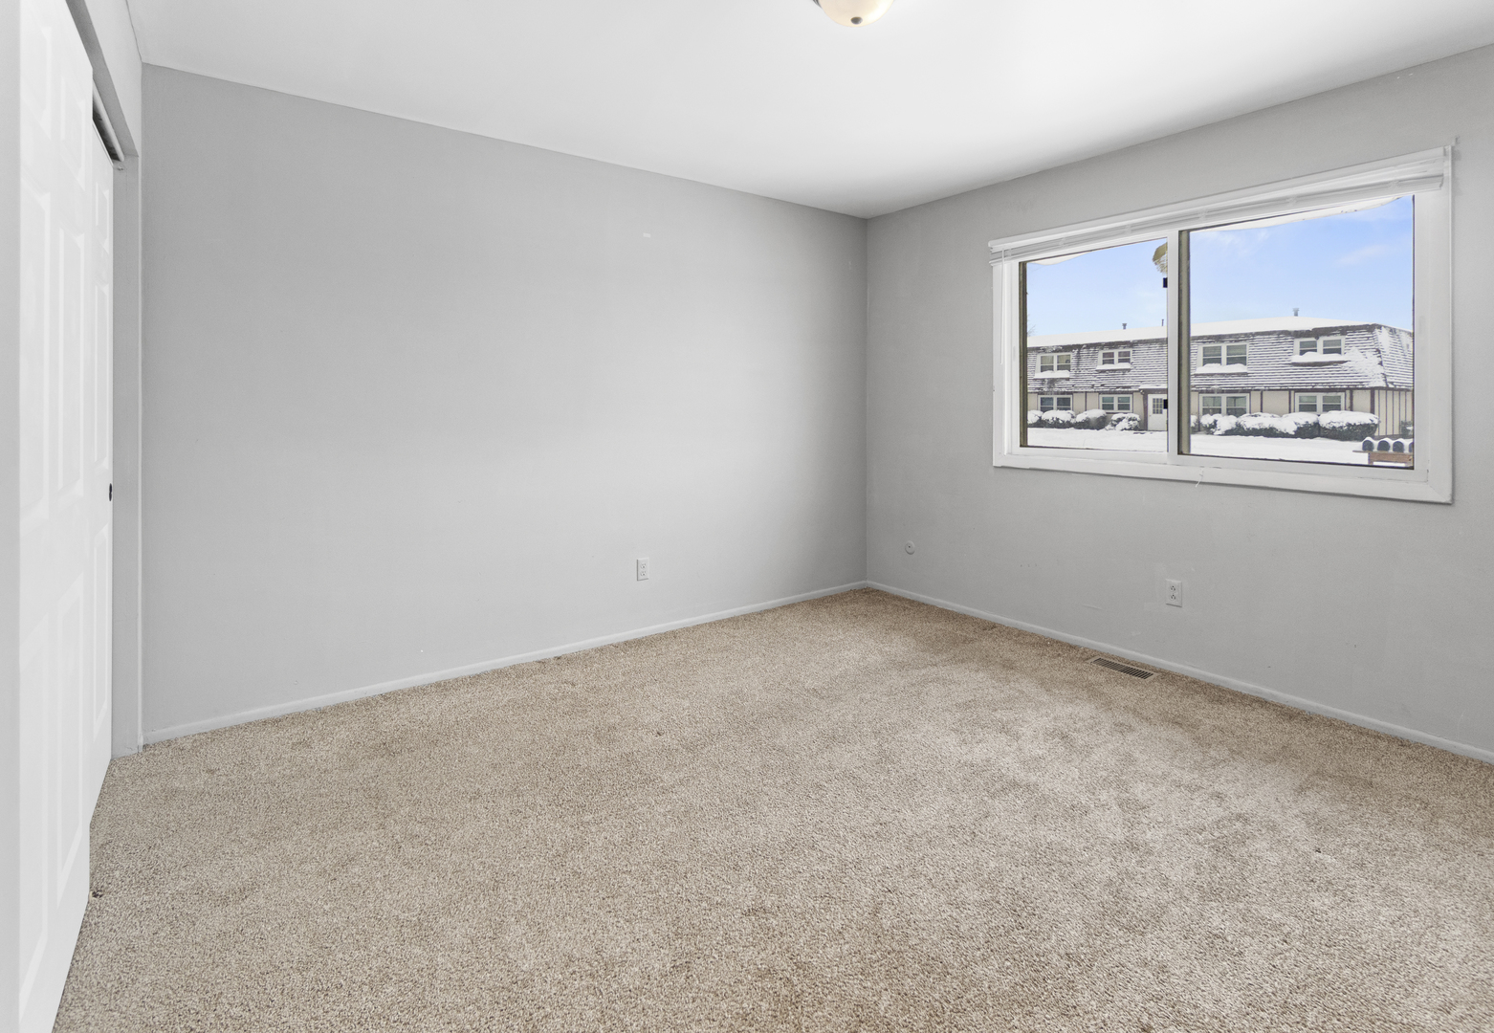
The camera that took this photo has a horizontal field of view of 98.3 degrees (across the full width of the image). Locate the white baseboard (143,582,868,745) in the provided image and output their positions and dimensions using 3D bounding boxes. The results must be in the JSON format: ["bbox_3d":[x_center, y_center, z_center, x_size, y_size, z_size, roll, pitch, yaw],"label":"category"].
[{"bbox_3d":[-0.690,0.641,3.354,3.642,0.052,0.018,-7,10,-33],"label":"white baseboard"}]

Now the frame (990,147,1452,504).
[{"bbox_3d":[1.976,-0.803,3.003,0.100,1.260,1.782,-6,9,-39],"label":"frame"}]

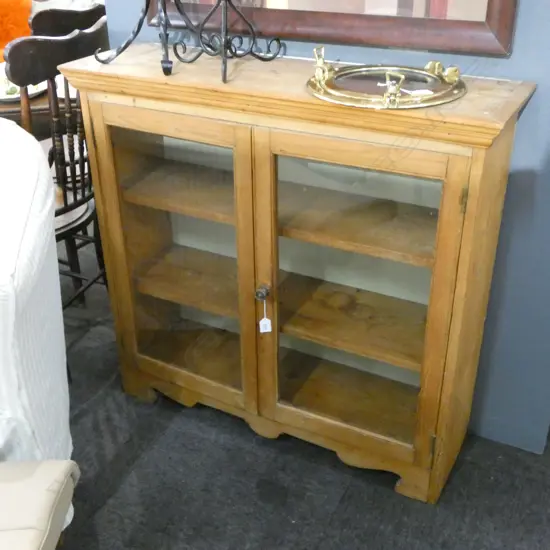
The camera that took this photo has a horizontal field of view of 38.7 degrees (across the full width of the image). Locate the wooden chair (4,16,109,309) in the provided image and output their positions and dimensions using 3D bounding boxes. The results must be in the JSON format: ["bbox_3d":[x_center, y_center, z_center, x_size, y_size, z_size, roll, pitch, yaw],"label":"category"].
[{"bbox_3d":[-0.792,-0.306,2.571,0.530,1.060,0.470,11,32,19],"label":"wooden chair"}]

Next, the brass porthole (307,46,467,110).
[{"bbox_3d":[0.256,-0.451,1.713,0.345,0.085,0.340,0,30,0],"label":"brass porthole"}]

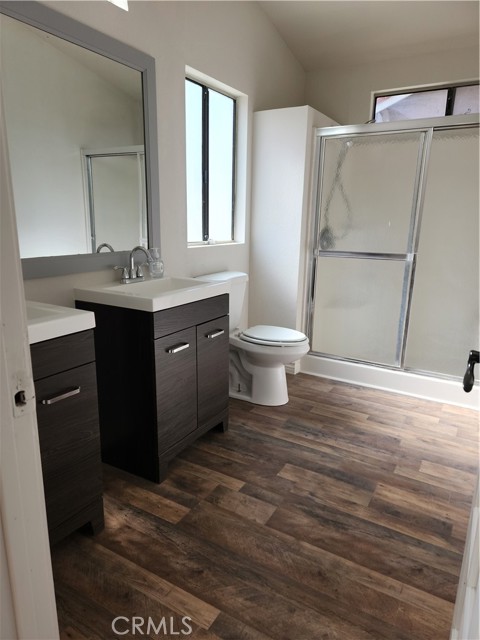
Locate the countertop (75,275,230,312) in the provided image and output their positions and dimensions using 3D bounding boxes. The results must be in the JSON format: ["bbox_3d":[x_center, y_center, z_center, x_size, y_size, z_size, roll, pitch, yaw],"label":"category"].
[{"bbox_3d":[-0.408,-0.145,2.121,0.477,0.054,0.611,8,15,29],"label":"countertop"}]

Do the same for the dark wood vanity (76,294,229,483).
[{"bbox_3d":[-0.411,0.277,2.219,0.484,0.811,0.594,8,15,29],"label":"dark wood vanity"}]

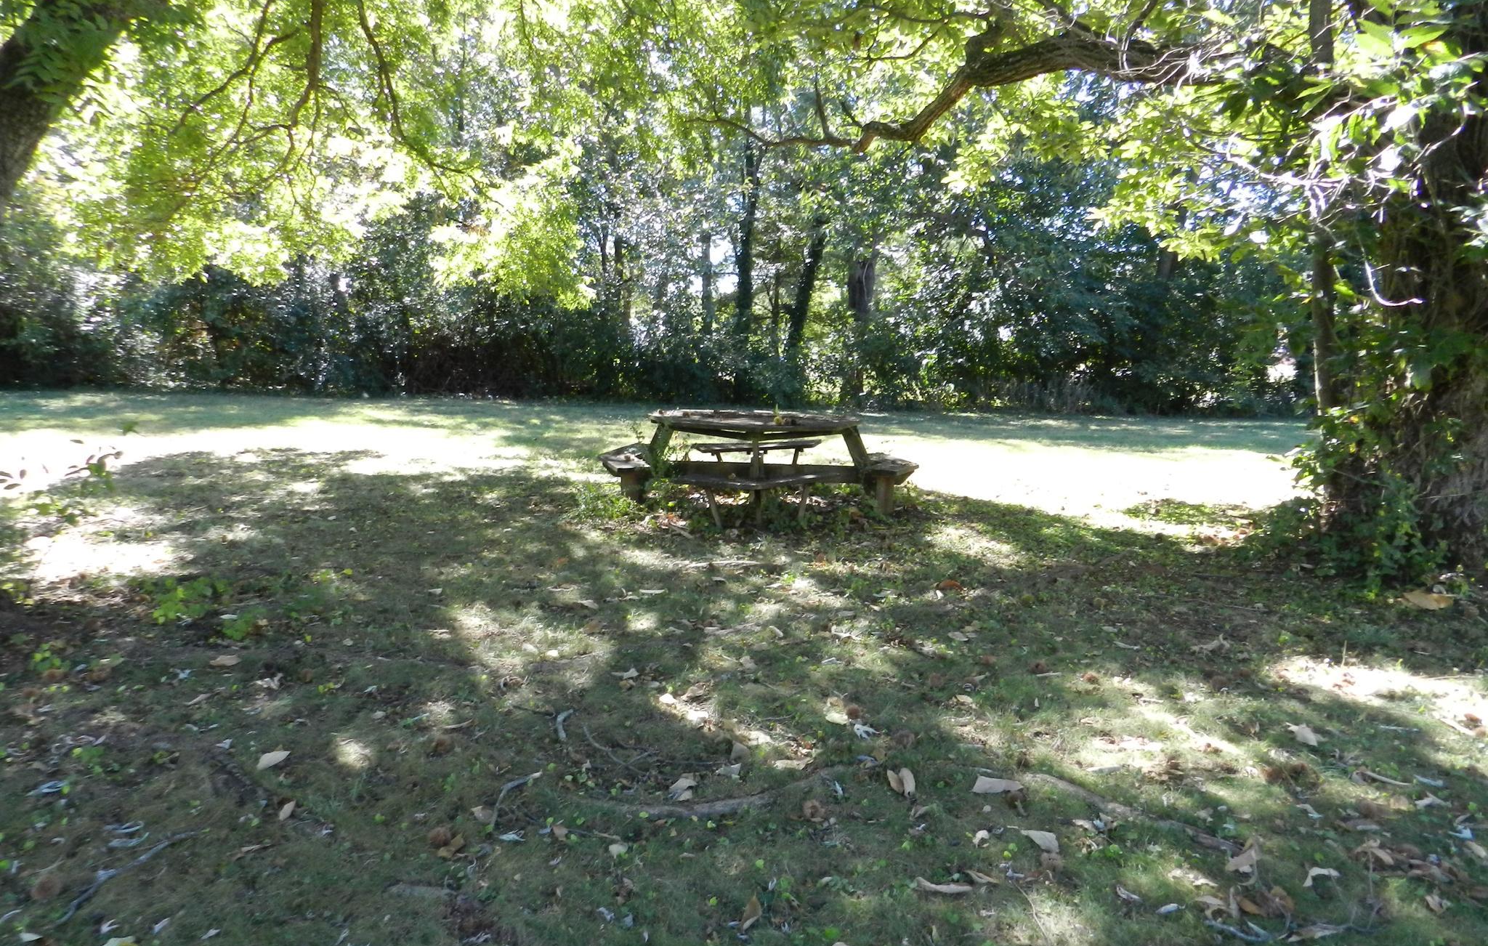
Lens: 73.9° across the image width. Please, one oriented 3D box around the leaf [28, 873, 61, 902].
[{"bbox_3d":[-1.788,1.058,2.529,0.068,0.050,0.068,-5,10,-35],"label":"leaf"}]

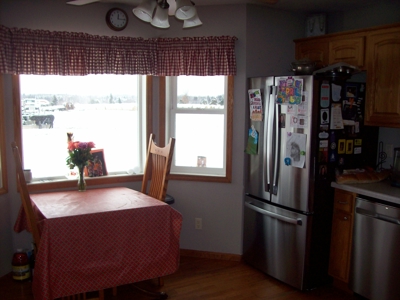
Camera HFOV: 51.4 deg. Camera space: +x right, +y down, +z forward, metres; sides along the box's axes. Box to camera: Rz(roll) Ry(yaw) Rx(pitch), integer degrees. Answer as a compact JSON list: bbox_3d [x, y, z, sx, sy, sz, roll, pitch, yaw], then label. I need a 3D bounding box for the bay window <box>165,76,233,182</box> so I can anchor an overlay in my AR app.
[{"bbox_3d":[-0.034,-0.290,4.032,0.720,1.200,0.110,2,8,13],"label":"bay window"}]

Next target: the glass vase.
[{"bbox_3d":[-1.051,0.253,3.692,0.077,0.237,0.077,-4,9,-32],"label":"glass vase"}]

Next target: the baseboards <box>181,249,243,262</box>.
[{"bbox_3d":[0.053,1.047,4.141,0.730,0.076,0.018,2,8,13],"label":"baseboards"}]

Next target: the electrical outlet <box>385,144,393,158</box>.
[{"bbox_3d":[1.659,0.010,3.650,0.010,0.115,0.070,-4,9,-32],"label":"electrical outlet"}]

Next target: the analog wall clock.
[{"bbox_3d":[-0.746,-1.176,3.745,0.200,0.200,0.040,-4,9,-32],"label":"analog wall clock"}]

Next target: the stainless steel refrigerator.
[{"bbox_3d":[1.000,0.240,3.856,0.900,1.770,0.820,-4,9,-32],"label":"stainless steel refrigerator"}]

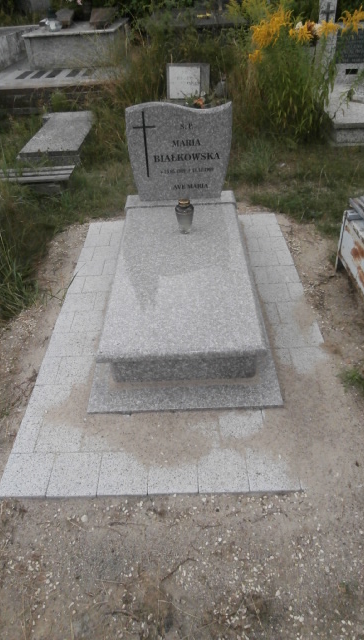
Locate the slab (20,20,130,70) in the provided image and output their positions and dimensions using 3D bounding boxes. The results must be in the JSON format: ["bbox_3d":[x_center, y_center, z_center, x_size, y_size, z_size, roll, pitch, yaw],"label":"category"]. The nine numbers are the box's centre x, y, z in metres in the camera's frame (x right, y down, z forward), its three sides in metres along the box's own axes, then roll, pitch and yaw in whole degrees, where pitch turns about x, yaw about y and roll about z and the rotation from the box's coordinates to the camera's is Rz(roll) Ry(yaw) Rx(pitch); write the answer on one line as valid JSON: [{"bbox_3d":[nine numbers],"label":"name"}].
[{"bbox_3d":[-1.683,-4.640,7.441,1.380,0.470,1.700,-2,39,1],"label":"slab"}]

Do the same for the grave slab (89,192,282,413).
[{"bbox_3d":[0.006,-0.264,2.637,0.900,0.300,1.790,-2,39,1],"label":"grave slab"}]

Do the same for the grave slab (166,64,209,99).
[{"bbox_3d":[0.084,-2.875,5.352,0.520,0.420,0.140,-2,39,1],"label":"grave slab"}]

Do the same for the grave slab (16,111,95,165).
[{"bbox_3d":[-1.303,-2.019,4.936,0.620,0.210,1.470,-2,39,1],"label":"grave slab"}]

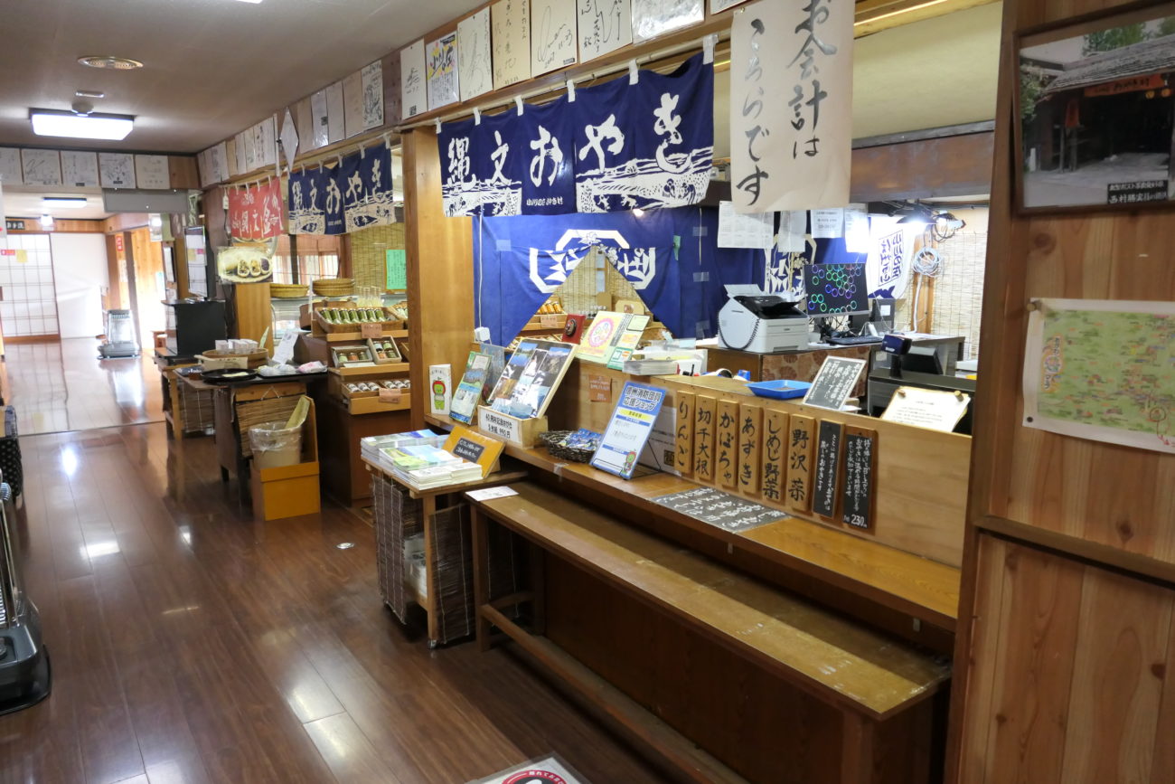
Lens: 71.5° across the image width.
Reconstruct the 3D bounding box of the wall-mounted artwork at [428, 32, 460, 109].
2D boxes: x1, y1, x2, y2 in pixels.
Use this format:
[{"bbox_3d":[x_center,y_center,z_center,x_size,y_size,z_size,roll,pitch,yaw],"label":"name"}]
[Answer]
[{"bbox_3d":[-0.549,-1.195,3.062,0.015,0.254,0.262,-7,12,-34],"label":"wall-mounted artwork"}]

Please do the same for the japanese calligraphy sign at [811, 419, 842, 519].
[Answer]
[{"bbox_3d":[0.616,0.196,2.095,0.018,0.250,0.072,-7,12,-34],"label":"japanese calligraphy sign"}]

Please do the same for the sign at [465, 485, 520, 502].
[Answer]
[{"bbox_3d":[-0.342,0.368,2.968,0.165,0.004,0.112,-6,11,-29],"label":"sign"}]

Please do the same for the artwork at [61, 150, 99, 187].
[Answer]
[{"bbox_3d":[-4.054,-1.785,6.521,0.243,0.266,0.018,-7,12,-34],"label":"artwork"}]

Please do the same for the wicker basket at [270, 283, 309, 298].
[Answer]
[{"bbox_3d":[-2.584,-0.868,7.013,0.373,0.100,0.373,-7,12,-34],"label":"wicker basket"}]

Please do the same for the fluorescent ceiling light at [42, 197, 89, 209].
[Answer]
[{"bbox_3d":[-5.388,-1.950,8.434,0.373,0.075,0.418,-7,12,-34],"label":"fluorescent ceiling light"}]

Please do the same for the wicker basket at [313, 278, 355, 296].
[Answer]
[{"bbox_3d":[-2.208,-0.912,7.100,0.365,0.145,0.365,-7,12,-34],"label":"wicker basket"}]

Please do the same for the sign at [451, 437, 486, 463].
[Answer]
[{"bbox_3d":[-0.458,0.227,3.158,0.174,0.066,0.008,11,-20,49],"label":"sign"}]

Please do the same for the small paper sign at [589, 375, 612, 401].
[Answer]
[{"bbox_3d":[0.046,-0.009,2.927,0.006,0.090,0.133,-7,12,-34],"label":"small paper sign"}]

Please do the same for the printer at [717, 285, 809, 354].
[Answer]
[{"bbox_3d":[1.036,-0.436,4.777,0.370,0.360,0.370,-7,12,-34],"label":"printer"}]

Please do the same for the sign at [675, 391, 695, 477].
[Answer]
[{"bbox_3d":[0.308,0.127,2.523,0.020,0.255,0.079,-7,12,-34],"label":"sign"}]

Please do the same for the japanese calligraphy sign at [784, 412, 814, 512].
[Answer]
[{"bbox_3d":[0.569,0.188,2.157,0.020,0.253,0.074,-7,12,-34],"label":"japanese calligraphy sign"}]

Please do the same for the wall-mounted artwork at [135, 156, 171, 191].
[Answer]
[{"bbox_3d":[-3.626,-1.832,6.817,0.243,0.270,0.018,-7,12,-34],"label":"wall-mounted artwork"}]

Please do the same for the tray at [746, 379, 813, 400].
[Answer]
[{"bbox_3d":[0.563,-0.005,2.317,0.183,0.031,0.153,-7,12,-34],"label":"tray"}]

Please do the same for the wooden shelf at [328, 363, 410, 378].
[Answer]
[{"bbox_3d":[-1.226,-0.159,4.845,0.580,0.045,0.280,-7,12,-34],"label":"wooden shelf"}]

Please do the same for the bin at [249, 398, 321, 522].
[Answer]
[{"bbox_3d":[-1.766,0.364,4.726,0.320,0.666,0.315,-7,12,-34],"label":"bin"}]

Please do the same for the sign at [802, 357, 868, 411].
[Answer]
[{"bbox_3d":[0.657,-0.021,2.158,0.014,0.155,0.121,38,-13,-33],"label":"sign"}]

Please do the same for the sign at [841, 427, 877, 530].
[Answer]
[{"bbox_3d":[0.674,0.211,2.008,0.020,0.252,0.080,-7,12,-34],"label":"sign"}]

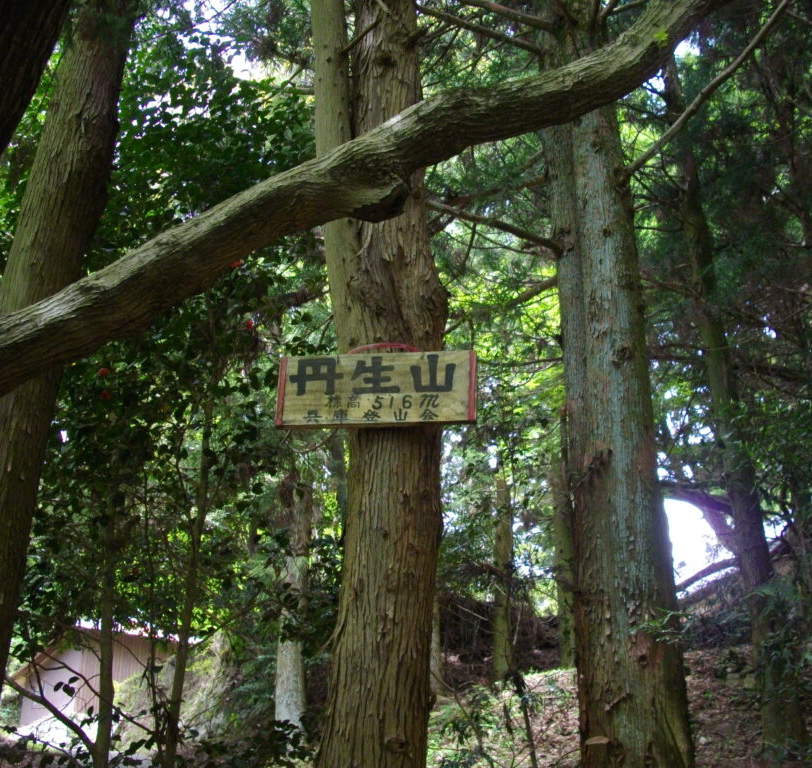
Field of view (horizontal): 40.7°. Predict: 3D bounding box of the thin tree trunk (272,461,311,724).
[{"bbox_3d":[-0.952,1.779,9.318,0.265,2.236,0.265,2,-21,-5],"label":"thin tree trunk"}]

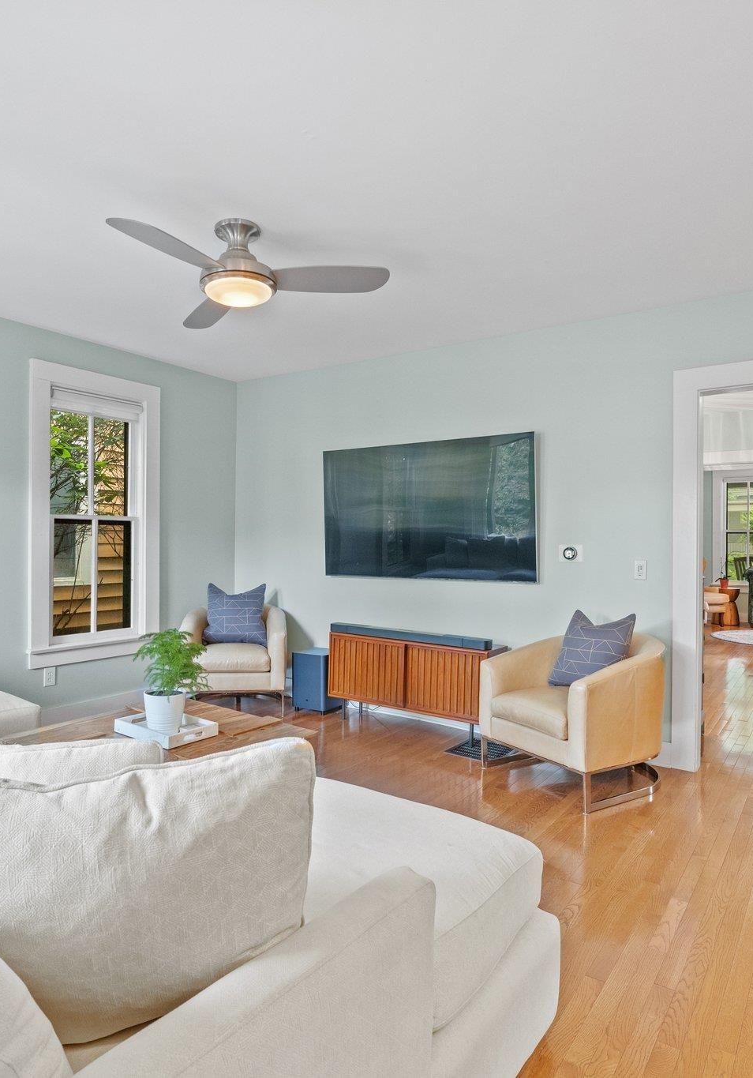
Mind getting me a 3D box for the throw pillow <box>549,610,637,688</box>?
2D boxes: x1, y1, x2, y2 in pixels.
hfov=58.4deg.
[{"bbox_3d":[1.184,0.632,3.714,0.150,0.460,0.450,31,-15,-27],"label":"throw pillow"}]

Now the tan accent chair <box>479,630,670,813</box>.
[{"bbox_3d":[1.124,0.922,3.677,0.780,0.755,0.750,0,0,-31],"label":"tan accent chair"}]

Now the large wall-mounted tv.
[{"bbox_3d":[0.321,-0.200,4.785,1.680,0.955,0.050,0,2,33],"label":"large wall-mounted tv"}]

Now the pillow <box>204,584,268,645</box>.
[{"bbox_3d":[-1.100,0.600,5.270,0.480,0.470,0.150,0,-14,-5],"label":"pillow"}]

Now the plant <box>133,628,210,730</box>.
[{"bbox_3d":[-0.904,0.618,2.976,0.310,0.460,0.300,0,0,0],"label":"plant"}]

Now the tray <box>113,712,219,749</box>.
[{"bbox_3d":[-0.924,0.833,2.964,0.400,0.050,0.255,0,0,38],"label":"tray"}]

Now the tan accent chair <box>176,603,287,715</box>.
[{"bbox_3d":[-1.091,0.945,5.321,0.770,0.780,0.730,0,0,-5],"label":"tan accent chair"}]

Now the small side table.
[{"bbox_3d":[5.464,1.061,10.506,0.420,0.530,0.420,0,0,33],"label":"small side table"}]

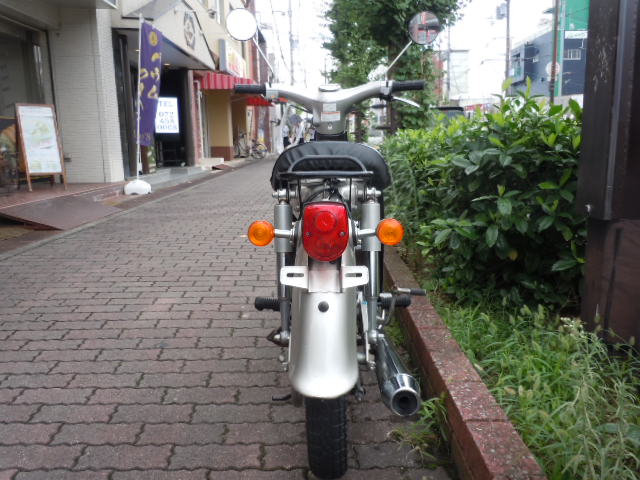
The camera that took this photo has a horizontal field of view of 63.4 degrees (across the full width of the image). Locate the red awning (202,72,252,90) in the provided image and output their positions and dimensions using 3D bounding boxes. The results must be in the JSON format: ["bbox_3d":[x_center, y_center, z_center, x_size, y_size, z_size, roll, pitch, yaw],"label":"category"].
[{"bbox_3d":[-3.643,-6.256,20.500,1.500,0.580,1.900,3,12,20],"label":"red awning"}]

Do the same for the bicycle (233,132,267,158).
[{"bbox_3d":[-3.061,-4.162,22.800,1.620,1.080,0.560,1,11,6],"label":"bicycle"}]

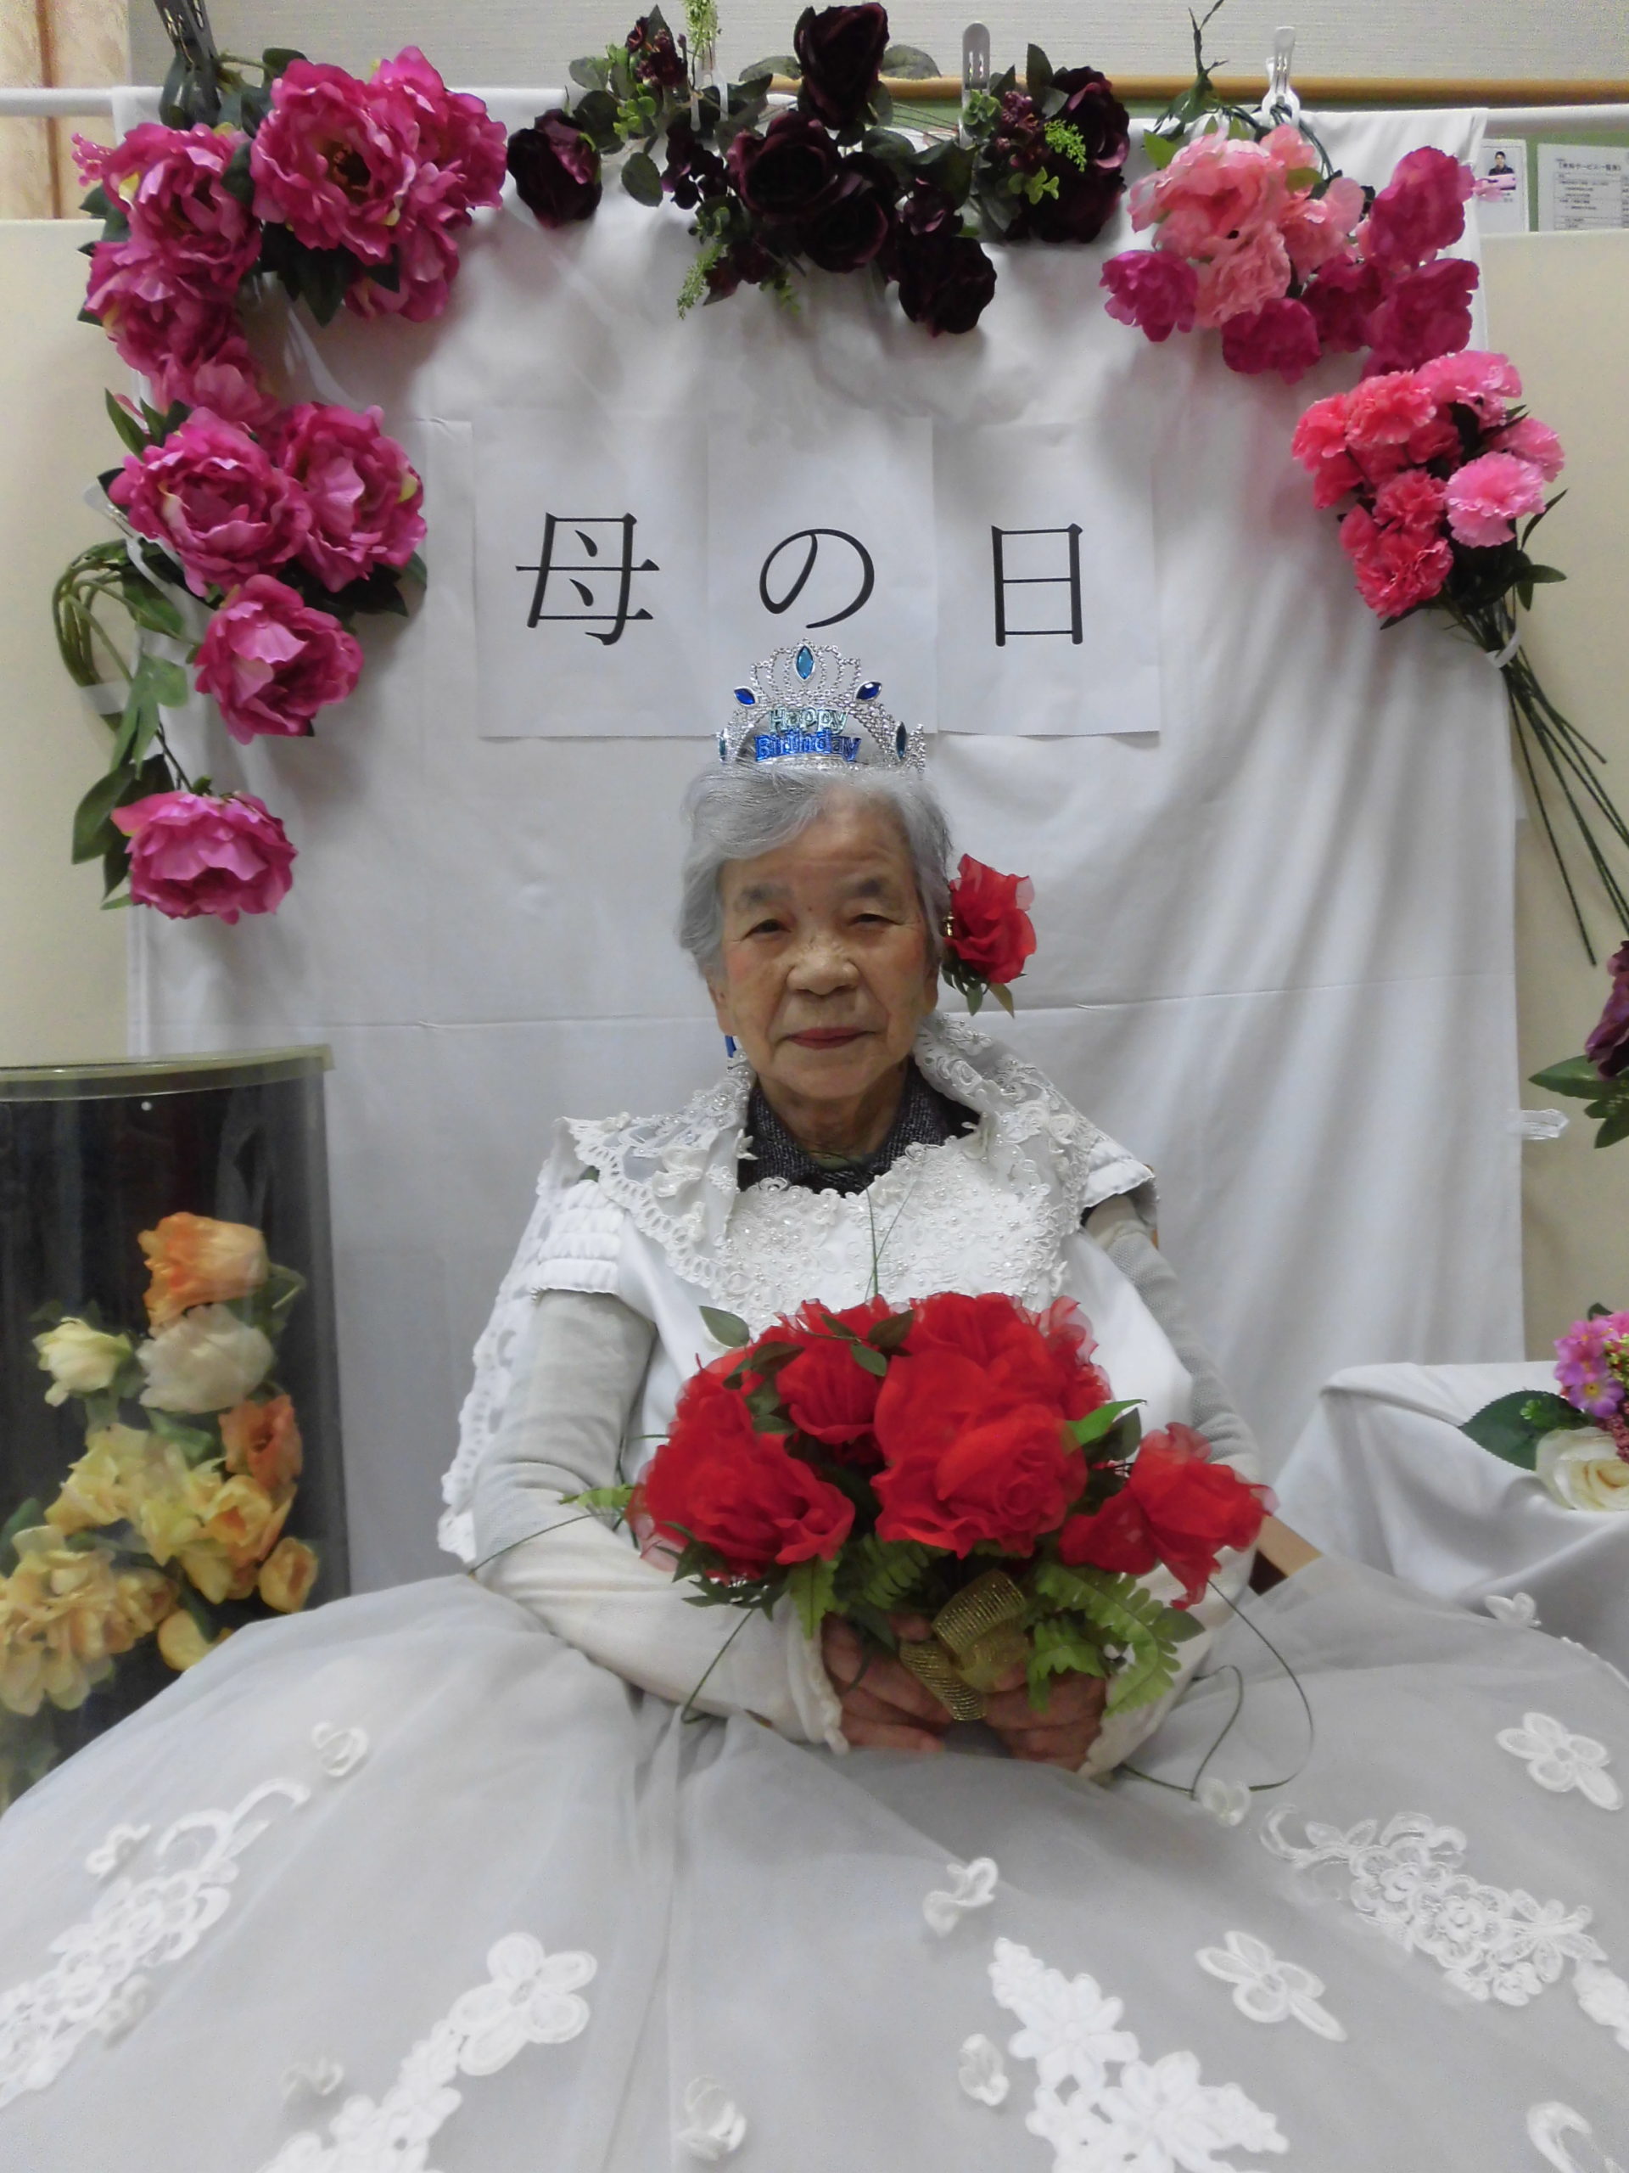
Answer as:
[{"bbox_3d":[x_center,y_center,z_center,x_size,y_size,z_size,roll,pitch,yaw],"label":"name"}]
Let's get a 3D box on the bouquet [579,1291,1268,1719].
[{"bbox_3d":[0.058,0.226,0.810,0.355,0.230,0.220,-1,-1,0],"label":"bouquet"}]

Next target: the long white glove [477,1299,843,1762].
[{"bbox_3d":[-0.100,0.250,0.915,0.140,0.240,0.268,0,-1,-45],"label":"long white glove"}]

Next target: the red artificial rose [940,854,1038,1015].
[{"bbox_3d":[0.114,-0.099,0.985,0.068,0.105,0.065,-1,-1,-30],"label":"red artificial rose"}]

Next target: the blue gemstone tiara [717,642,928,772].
[{"bbox_3d":[0.005,-0.239,0.950,0.135,0.080,0.075,-1,-1,9],"label":"blue gemstone tiara"}]

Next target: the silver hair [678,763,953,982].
[{"bbox_3d":[0.001,-0.148,0.985,0.178,0.180,0.195,-1,-1,7],"label":"silver hair"}]

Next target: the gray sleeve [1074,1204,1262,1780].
[{"bbox_3d":[0.207,0.235,0.935,0.130,0.300,0.245,-1,-1,25],"label":"gray sleeve"}]

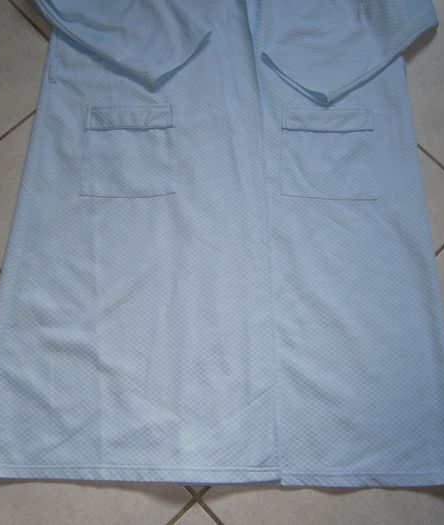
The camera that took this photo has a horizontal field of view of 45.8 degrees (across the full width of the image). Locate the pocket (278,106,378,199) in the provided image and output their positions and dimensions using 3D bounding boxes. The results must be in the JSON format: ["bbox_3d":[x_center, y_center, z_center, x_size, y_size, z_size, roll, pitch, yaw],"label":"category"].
[{"bbox_3d":[0.173,-0.180,0.858,0.154,0.018,0.162,2,76,1],"label":"pocket"}]

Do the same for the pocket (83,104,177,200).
[{"bbox_3d":[-0.152,-0.188,0.861,0.152,0.018,0.166,-1,76,0],"label":"pocket"}]

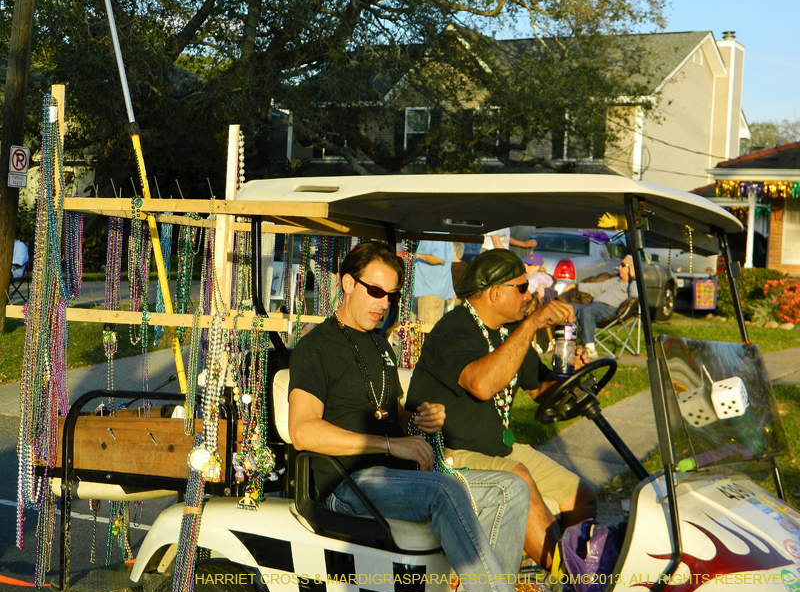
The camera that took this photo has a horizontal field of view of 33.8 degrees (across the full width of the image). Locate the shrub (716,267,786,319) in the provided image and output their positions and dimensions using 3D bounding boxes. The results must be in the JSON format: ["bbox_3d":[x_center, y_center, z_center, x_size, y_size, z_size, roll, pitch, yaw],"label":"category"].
[{"bbox_3d":[6.484,-0.046,24.300,1.300,0.970,1.100,4,2,30],"label":"shrub"}]

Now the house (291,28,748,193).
[{"bbox_3d":[4.074,-4.772,45.677,13.200,8.600,11.400,4,2,30],"label":"house"}]

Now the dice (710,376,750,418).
[{"bbox_3d":[0.941,0.290,3.760,0.077,0.077,0.077,-12,32,26],"label":"dice"}]

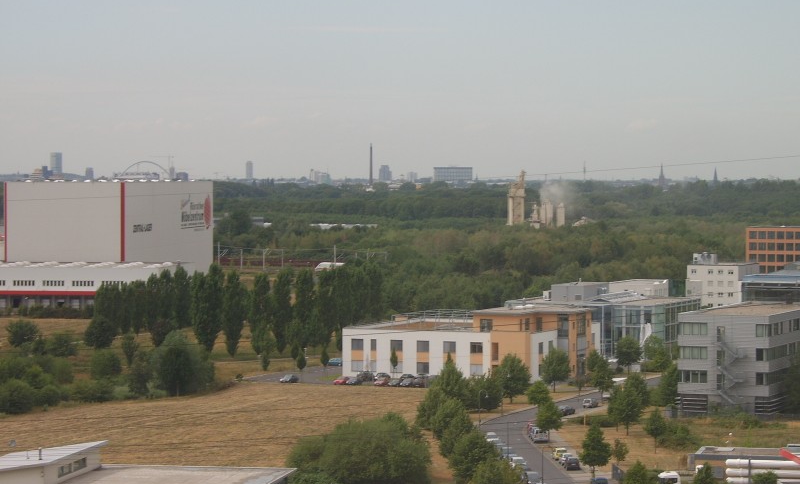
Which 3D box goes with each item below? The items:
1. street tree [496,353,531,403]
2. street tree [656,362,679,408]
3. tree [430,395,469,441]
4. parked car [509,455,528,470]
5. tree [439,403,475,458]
[{"bbox_3d":[19.098,23.114,339.668,5.700,8.300,5.700,0,2,0],"label":"street tree"},{"bbox_3d":[42.581,22.756,319.332,3.700,7.400,3.700,0,2,0],"label":"street tree"},{"bbox_3d":[7.019,25.541,284.971,5.400,7.200,5.400,0,2,0],"label":"tree"},{"bbox_3d":[14.778,27.885,253.970,1.720,1.470,4.250,0,2,-6],"label":"parked car"},{"bbox_3d":[7.704,25.780,269.258,5.200,7.800,5.200,0,2,0],"label":"tree"}]

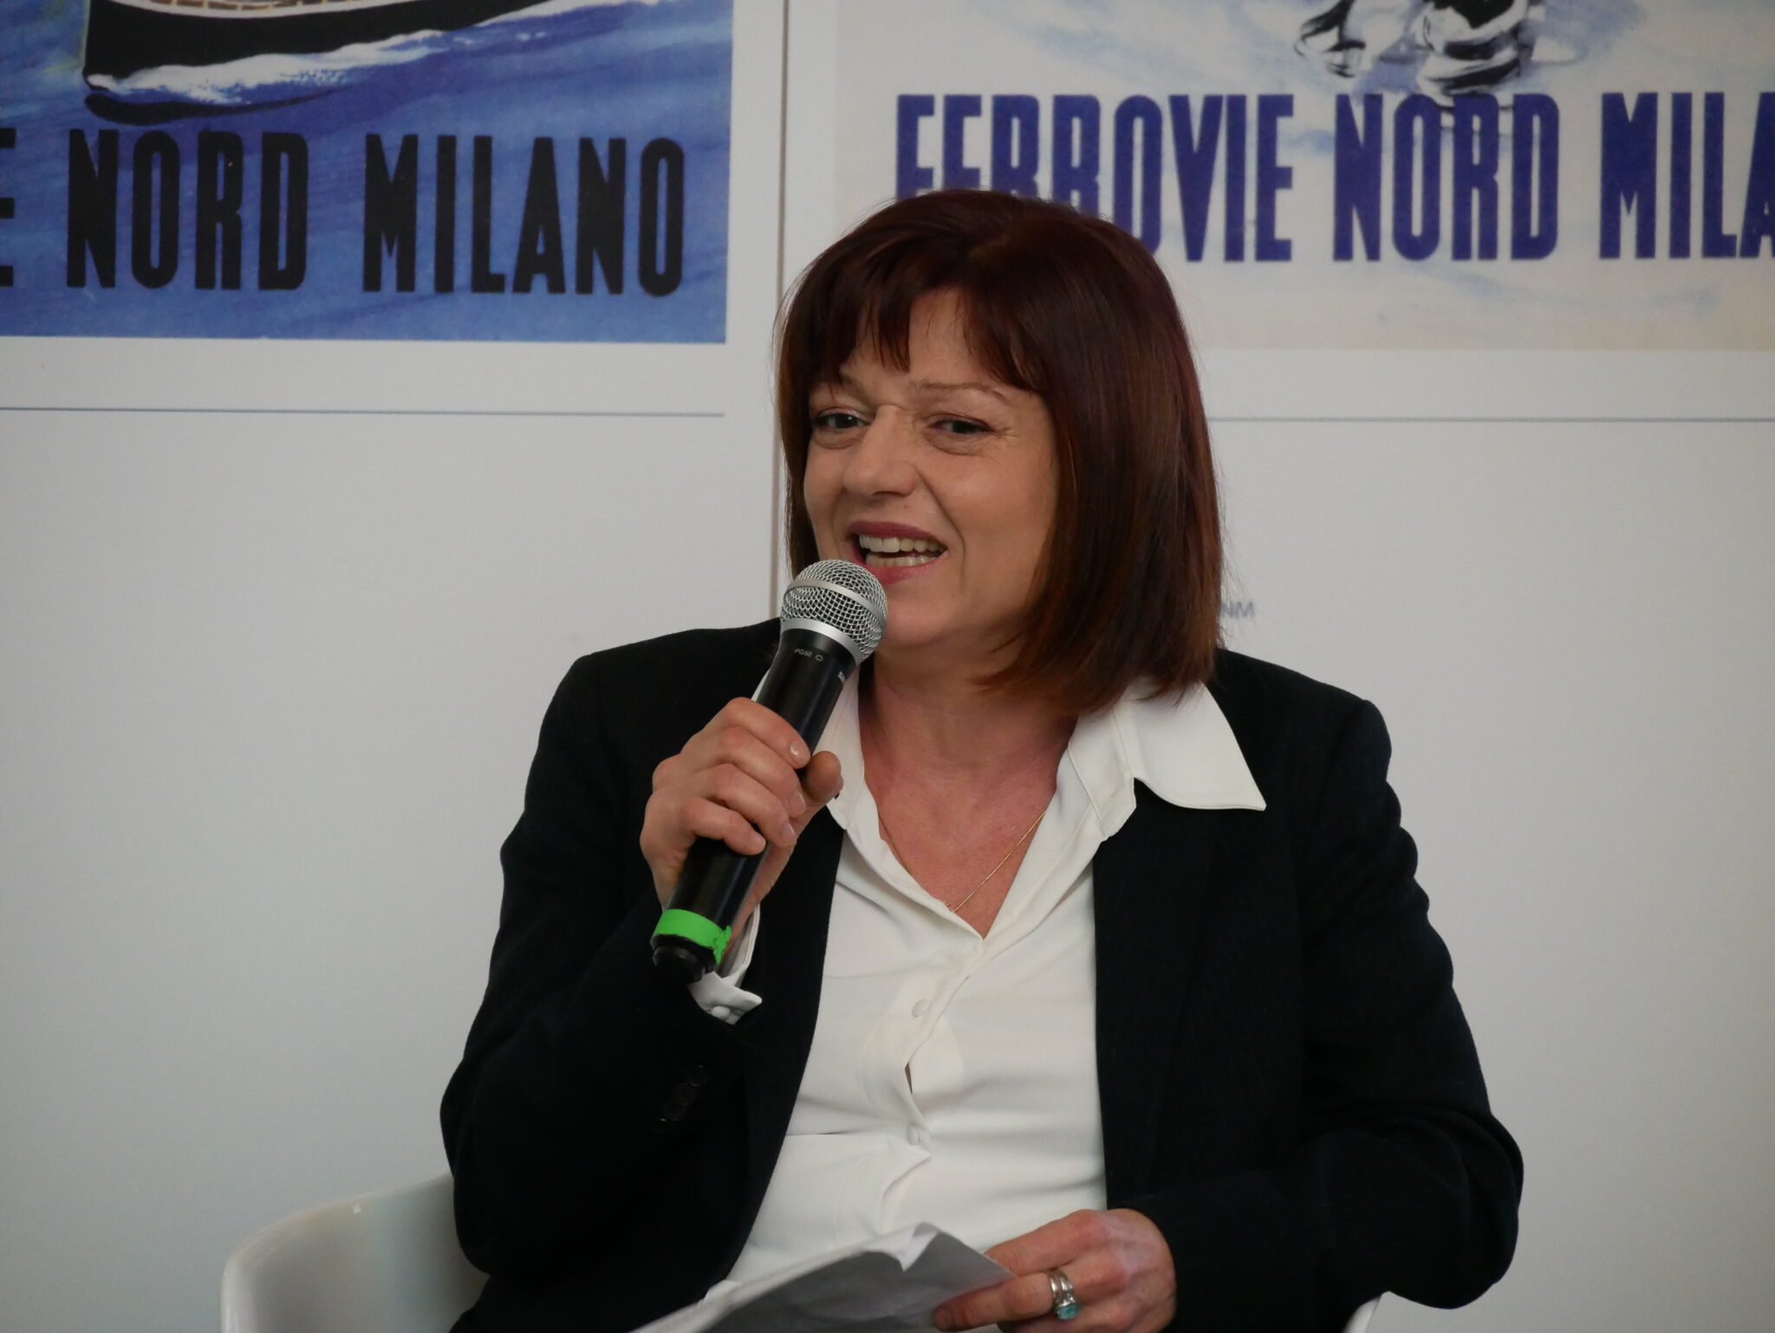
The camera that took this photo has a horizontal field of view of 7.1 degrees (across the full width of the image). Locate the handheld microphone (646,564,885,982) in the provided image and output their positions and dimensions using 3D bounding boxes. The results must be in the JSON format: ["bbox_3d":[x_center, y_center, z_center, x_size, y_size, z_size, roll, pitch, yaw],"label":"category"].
[{"bbox_3d":[-0.059,0.050,6.920,0.052,0.236,0.052,24,-26,0],"label":"handheld microphone"}]

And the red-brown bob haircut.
[{"bbox_3d":[0.055,-0.105,7.070,0.208,0.252,0.235,3,6,30],"label":"red-brown bob haircut"}]

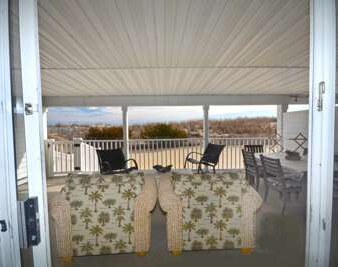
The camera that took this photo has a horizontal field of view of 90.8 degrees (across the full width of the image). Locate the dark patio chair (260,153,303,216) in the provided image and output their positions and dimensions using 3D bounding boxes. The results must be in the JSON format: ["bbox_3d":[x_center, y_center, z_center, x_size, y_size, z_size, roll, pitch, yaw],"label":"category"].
[{"bbox_3d":[1.860,0.808,2.730,0.570,0.860,0.490,-1,2,-3],"label":"dark patio chair"}]

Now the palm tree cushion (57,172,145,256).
[{"bbox_3d":[-0.665,0.834,1.790,0.800,0.790,0.180,-1,2,-8],"label":"palm tree cushion"}]

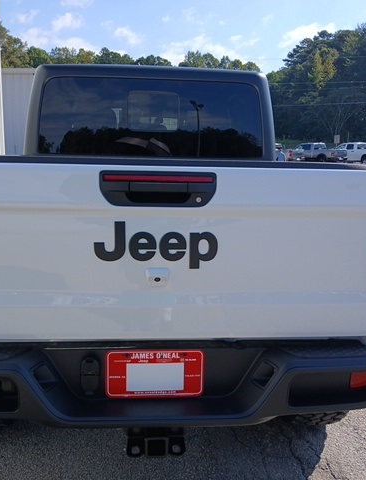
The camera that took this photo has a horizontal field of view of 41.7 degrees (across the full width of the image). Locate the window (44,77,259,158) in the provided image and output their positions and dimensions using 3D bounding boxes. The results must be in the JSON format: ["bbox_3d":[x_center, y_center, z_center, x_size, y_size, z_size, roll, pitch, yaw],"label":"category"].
[{"bbox_3d":[-0.205,-0.782,3.080,1.435,0.505,0.060,0,1,-4],"label":"window"}]

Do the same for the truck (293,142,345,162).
[{"bbox_3d":[11.750,-7.750,43.300,2.000,1.930,5.800,-5,13,-28],"label":"truck"}]

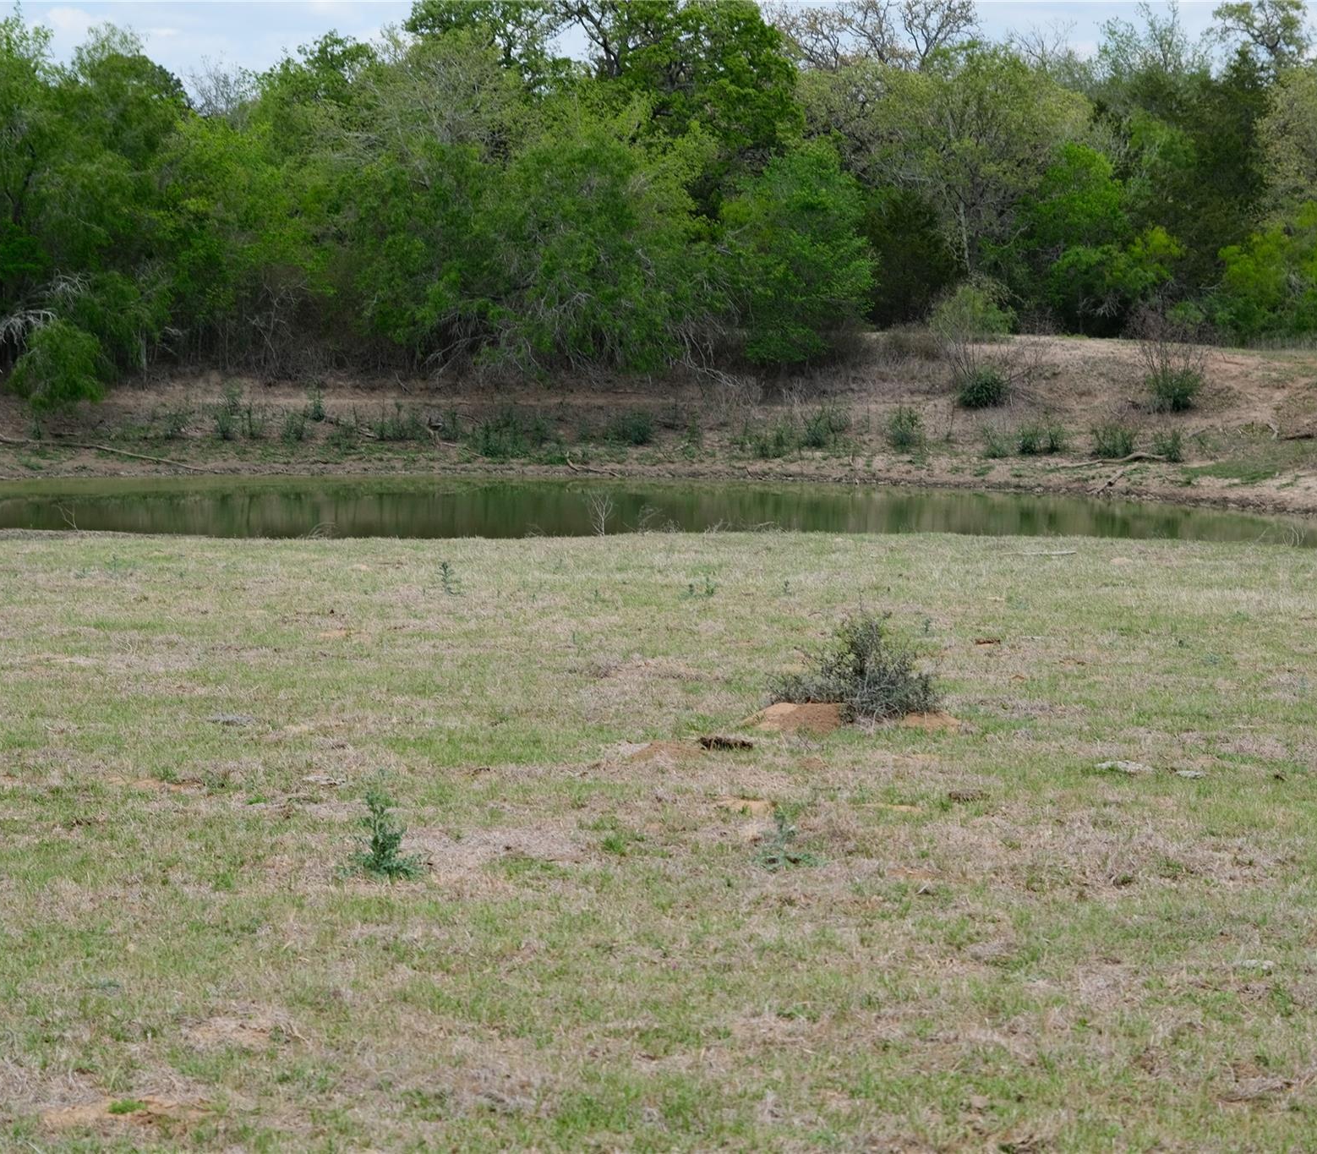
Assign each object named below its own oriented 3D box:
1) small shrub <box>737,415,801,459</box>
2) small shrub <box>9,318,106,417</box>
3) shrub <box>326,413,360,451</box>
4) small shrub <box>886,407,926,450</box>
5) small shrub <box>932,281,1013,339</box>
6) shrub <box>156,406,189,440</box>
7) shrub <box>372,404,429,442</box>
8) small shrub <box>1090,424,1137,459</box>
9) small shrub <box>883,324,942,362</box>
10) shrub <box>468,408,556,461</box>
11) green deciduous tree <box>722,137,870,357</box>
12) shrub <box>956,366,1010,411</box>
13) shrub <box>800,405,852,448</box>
[{"bbox_3d":[2.063,-2.608,76.500,1.164,0.810,0.990,1,3,0],"label":"small shrub"},{"bbox_3d":[-11.780,-4.105,80.000,1.932,1.810,1.800,-1,4,-8],"label":"small shrub"},{"bbox_3d":[-6.052,-2.794,78.500,0.649,0.754,0.617,1,3,0],"label":"shrub"},{"bbox_3d":[4.602,-2.755,76.000,0.729,0.810,0.650,0,4,3],"label":"small shrub"},{"bbox_3d":[6.679,-5.659,87.000,1.814,1.223,1.600,0,4,4],"label":"small shrub"},{"bbox_3d":[-8.981,-2.853,75.600,0.625,0.651,0.594,1,3,0],"label":"shrub"},{"bbox_3d":[-4.917,-2.944,78.000,1.084,0.723,0.921,1,3,0],"label":"shrub"},{"bbox_3d":[8.095,-2.407,72.700,0.818,0.626,0.695,1,3,0],"label":"small shrub"},{"bbox_3d":[5.163,-4.753,83.000,1.181,0.756,1.000,0,4,4],"label":"small shrub"},{"bbox_3d":[-2.795,-2.707,77.500,1.667,0.913,1.100,0,4,-2],"label":"shrub"},{"bbox_3d":[2.897,-6.711,85.000,3.122,4.755,2.966,1,3,0],"label":"green deciduous tree"},{"bbox_3d":[6.274,-3.661,79.000,1.020,0.867,0.950,0,4,5],"label":"shrub"},{"bbox_3d":[3.201,-2.879,78.000,0.955,0.852,0.907,1,3,0],"label":"shrub"}]

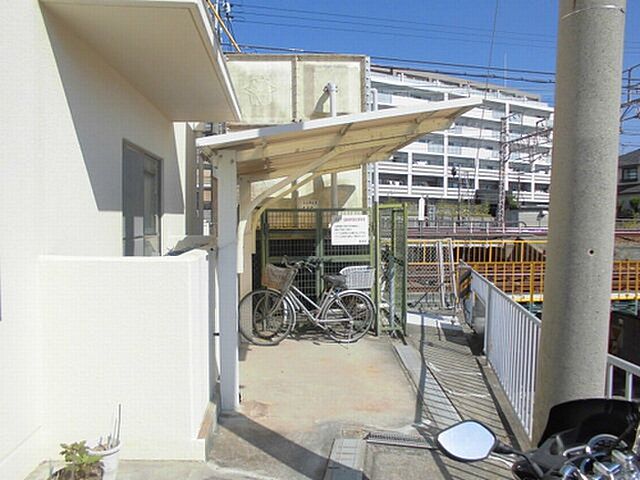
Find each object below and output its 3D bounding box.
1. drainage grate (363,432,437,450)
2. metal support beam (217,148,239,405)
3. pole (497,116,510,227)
[{"bbox_3d":[0.603,1.464,3.458,0.511,0.030,0.153,1,3,14],"label":"drainage grate"},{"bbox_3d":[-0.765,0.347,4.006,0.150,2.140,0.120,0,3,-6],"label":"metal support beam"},{"bbox_3d":[14.036,-5.080,37.000,0.500,8.850,0.500,3,4,40],"label":"pole"}]

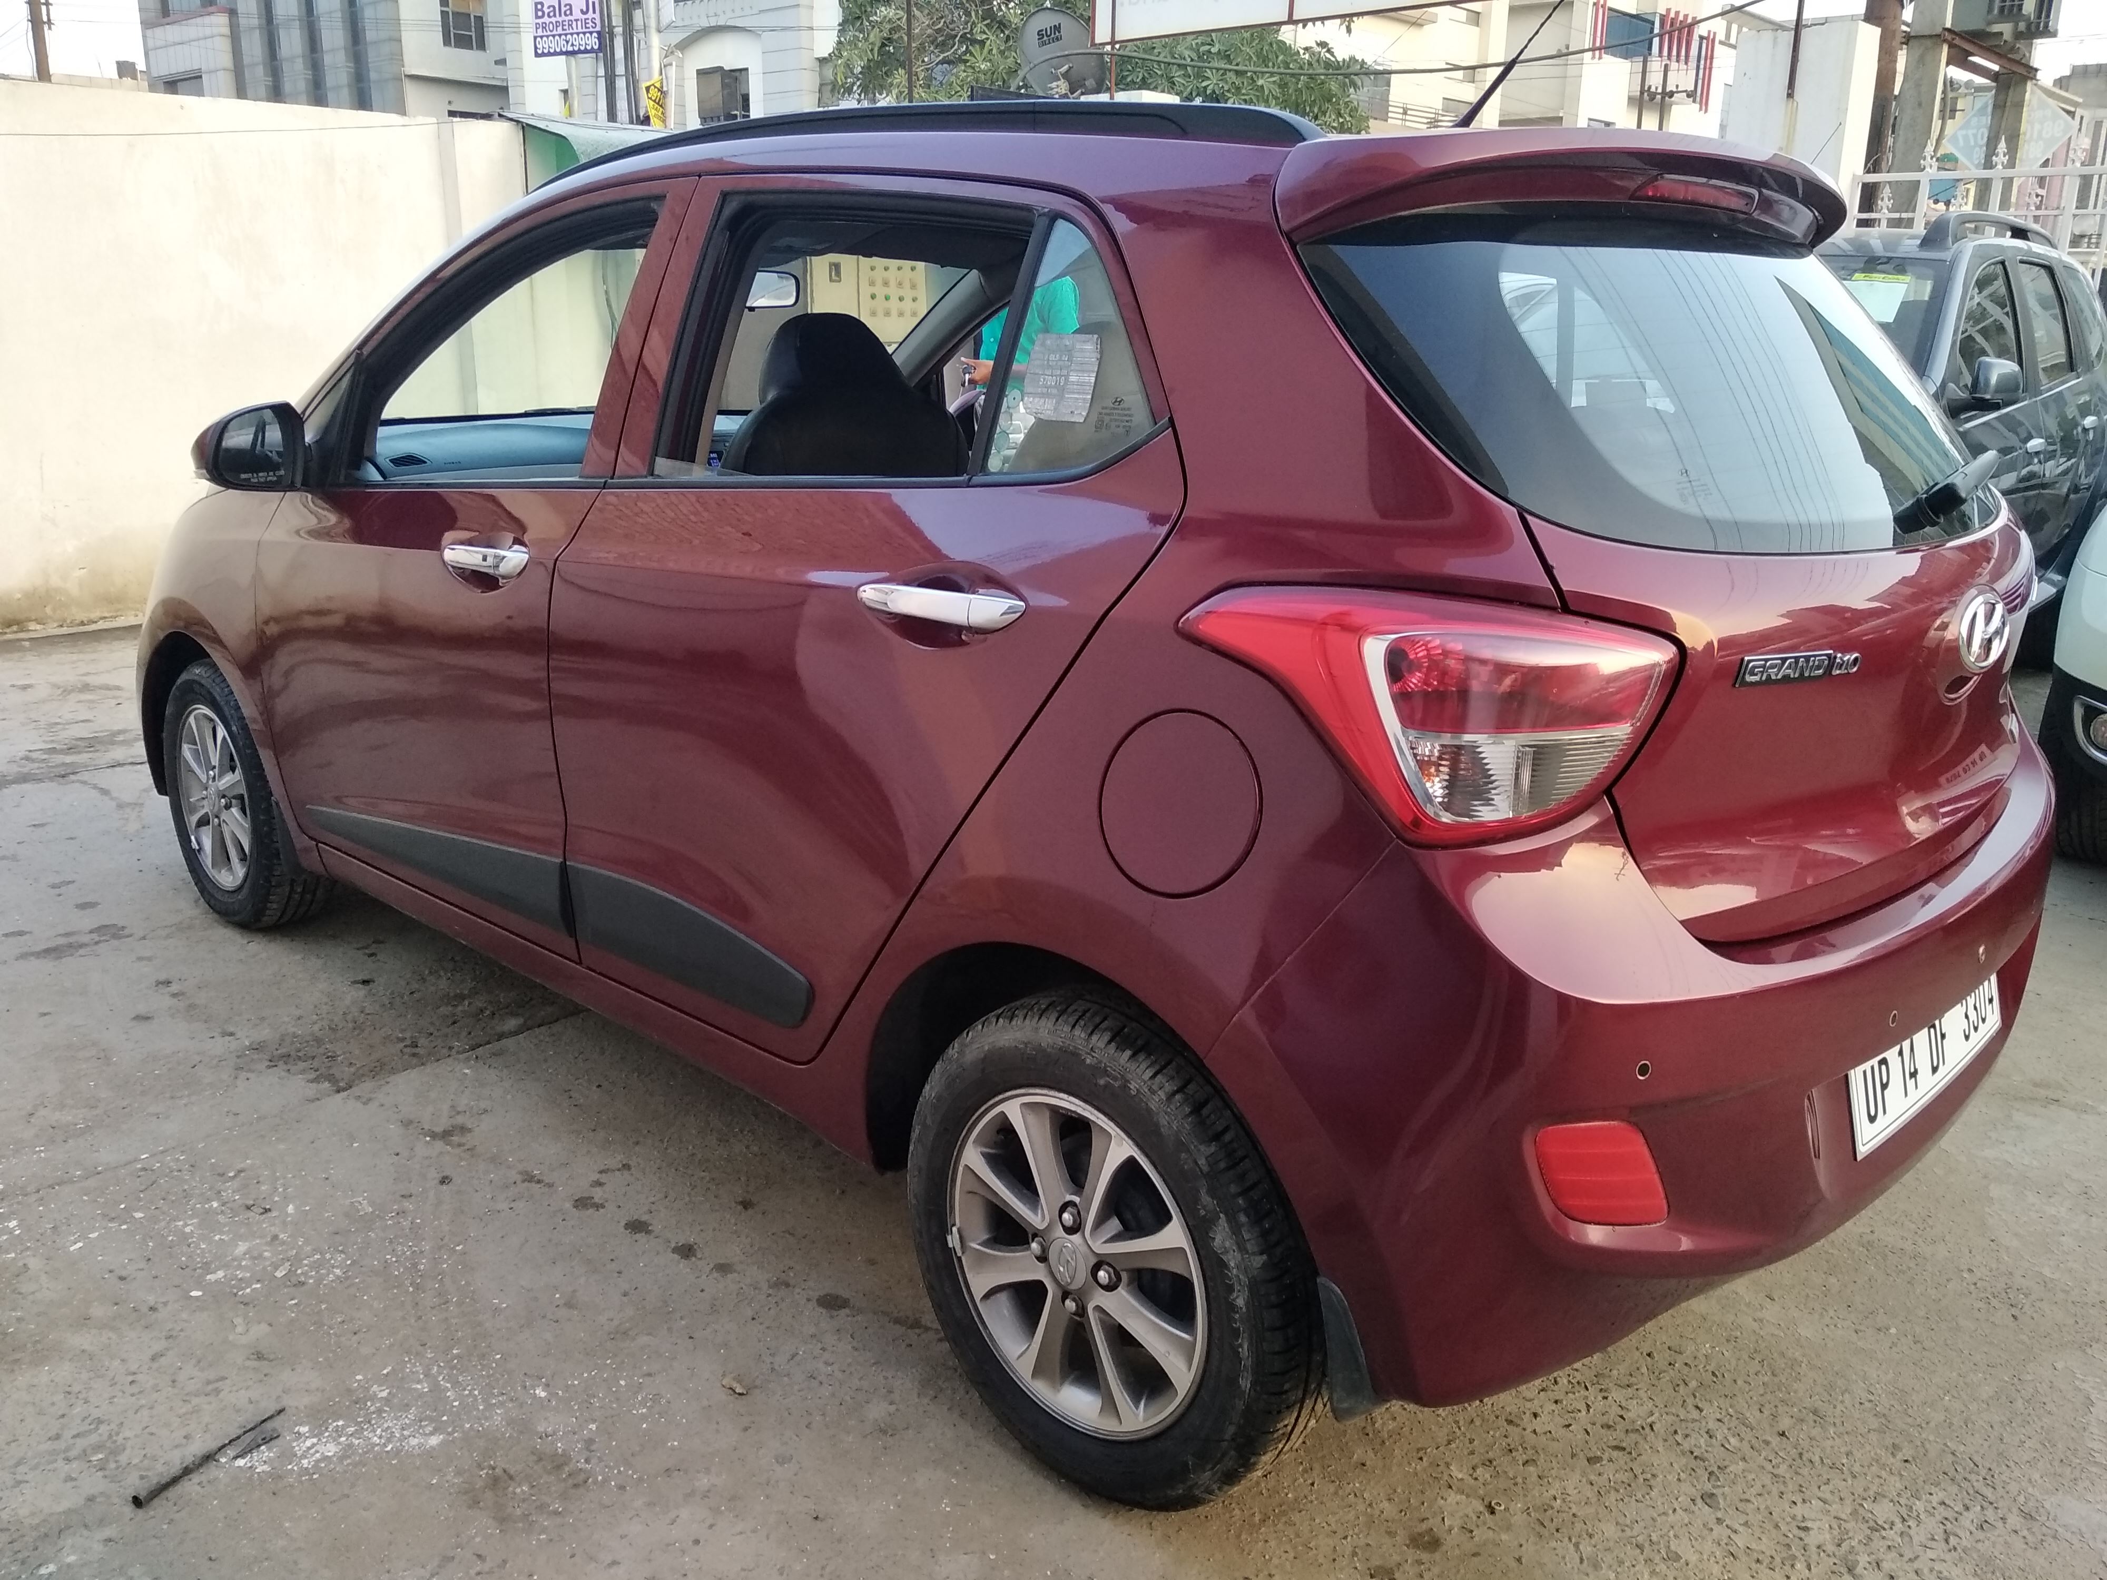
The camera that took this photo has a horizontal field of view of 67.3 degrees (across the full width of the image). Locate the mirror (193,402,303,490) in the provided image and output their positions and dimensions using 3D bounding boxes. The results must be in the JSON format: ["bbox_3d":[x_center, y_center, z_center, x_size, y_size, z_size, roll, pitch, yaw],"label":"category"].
[{"bbox_3d":[-1.316,-0.565,2.600,0.150,0.138,0.180,16,19,41],"label":"mirror"}]

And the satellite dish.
[{"bbox_3d":[0.091,-4.545,9.858,0.620,0.660,0.250,-4,1,-28],"label":"satellite dish"}]

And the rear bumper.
[{"bbox_3d":[0.859,0.229,1.977,0.435,0.585,1.620,16,19,41],"label":"rear bumper"}]

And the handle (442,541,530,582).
[{"bbox_3d":[-0.862,-0.335,2.373,0.230,0.045,0.060,16,19,41],"label":"handle"}]

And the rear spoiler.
[{"bbox_3d":[0.701,-0.704,1.949,0.265,0.170,1.140,16,19,41],"label":"rear spoiler"}]

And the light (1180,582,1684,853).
[{"bbox_3d":[0.361,-0.078,1.514,0.385,0.220,0.300,16,19,41],"label":"light"}]

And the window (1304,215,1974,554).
[{"bbox_3d":[0.786,-0.493,1.907,1.240,0.460,0.150,-11,-15,-45],"label":"window"}]

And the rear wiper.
[{"bbox_3d":[1.057,-0.352,1.875,0.090,0.100,0.350,16,19,41],"label":"rear wiper"}]

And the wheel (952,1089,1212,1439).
[{"bbox_3d":[0.066,0.500,1.753,0.386,0.386,0.145,16,19,41],"label":"wheel"}]

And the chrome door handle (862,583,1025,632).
[{"bbox_3d":[-0.126,-0.193,1.677,0.230,0.048,0.060,16,19,41],"label":"chrome door handle"}]

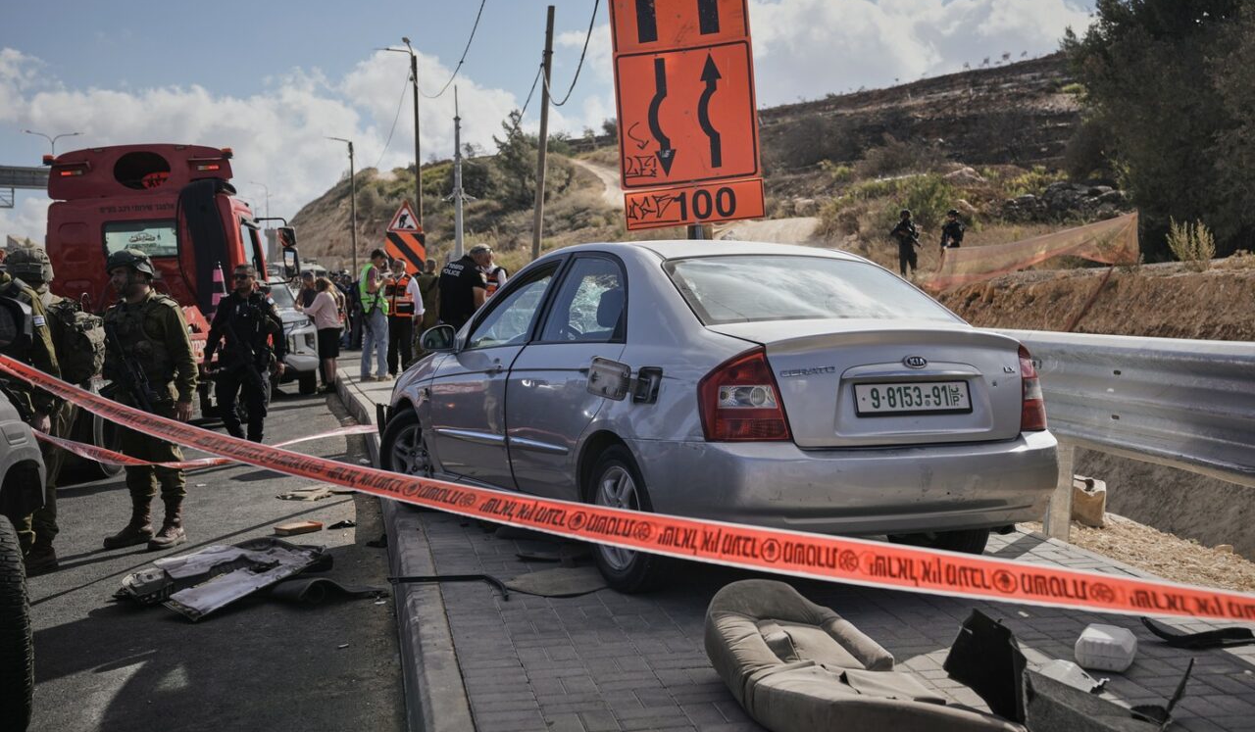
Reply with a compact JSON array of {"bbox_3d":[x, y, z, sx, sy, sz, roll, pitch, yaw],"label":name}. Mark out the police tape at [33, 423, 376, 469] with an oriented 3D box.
[{"bbox_3d":[-2.020,0.350,7.750,0.100,0.330,3.000,0,4,18],"label":"police tape"}]

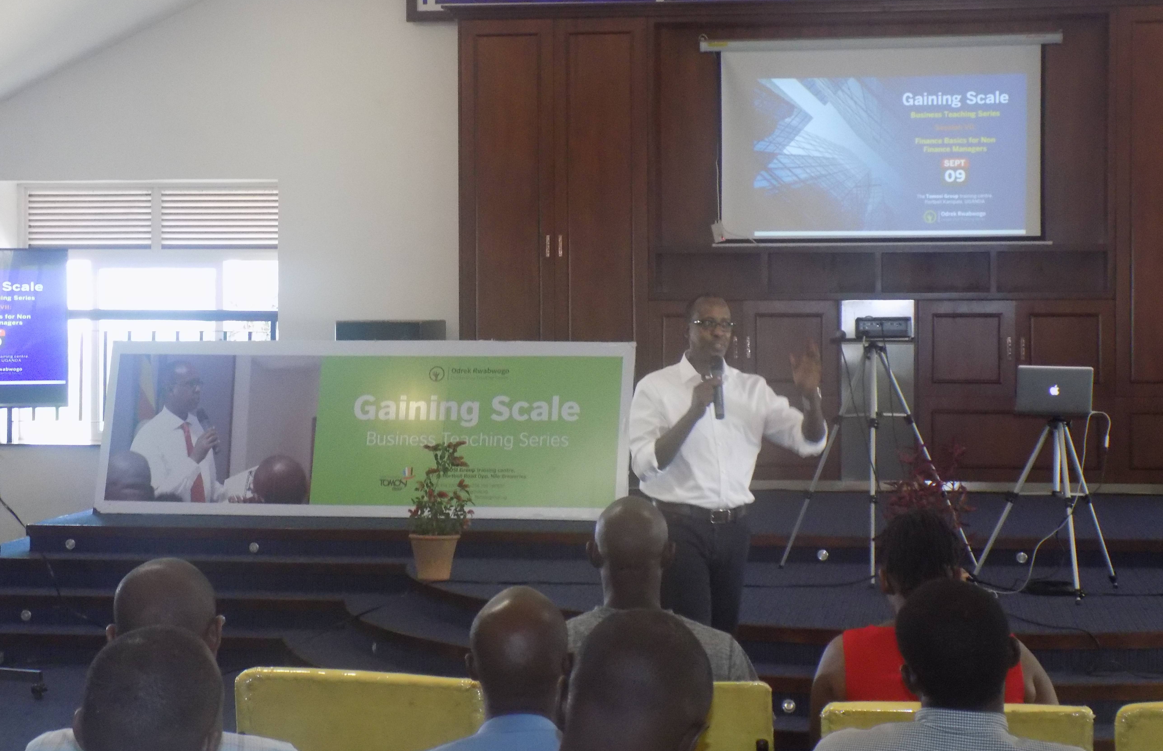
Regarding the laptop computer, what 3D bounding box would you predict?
[{"bbox_3d":[2.140,0.071,9.860,0.332,0.232,0.290,0,1,7],"label":"laptop computer"}]

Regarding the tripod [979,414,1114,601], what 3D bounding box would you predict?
[{"bbox_3d":[2.100,0.583,9.720,0.700,0.790,0.640,0,1,0],"label":"tripod"}]

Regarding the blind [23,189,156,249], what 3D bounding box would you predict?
[{"bbox_3d":[-3.567,-1.137,15.800,0.950,0.430,0.060,0,1,8],"label":"blind"}]

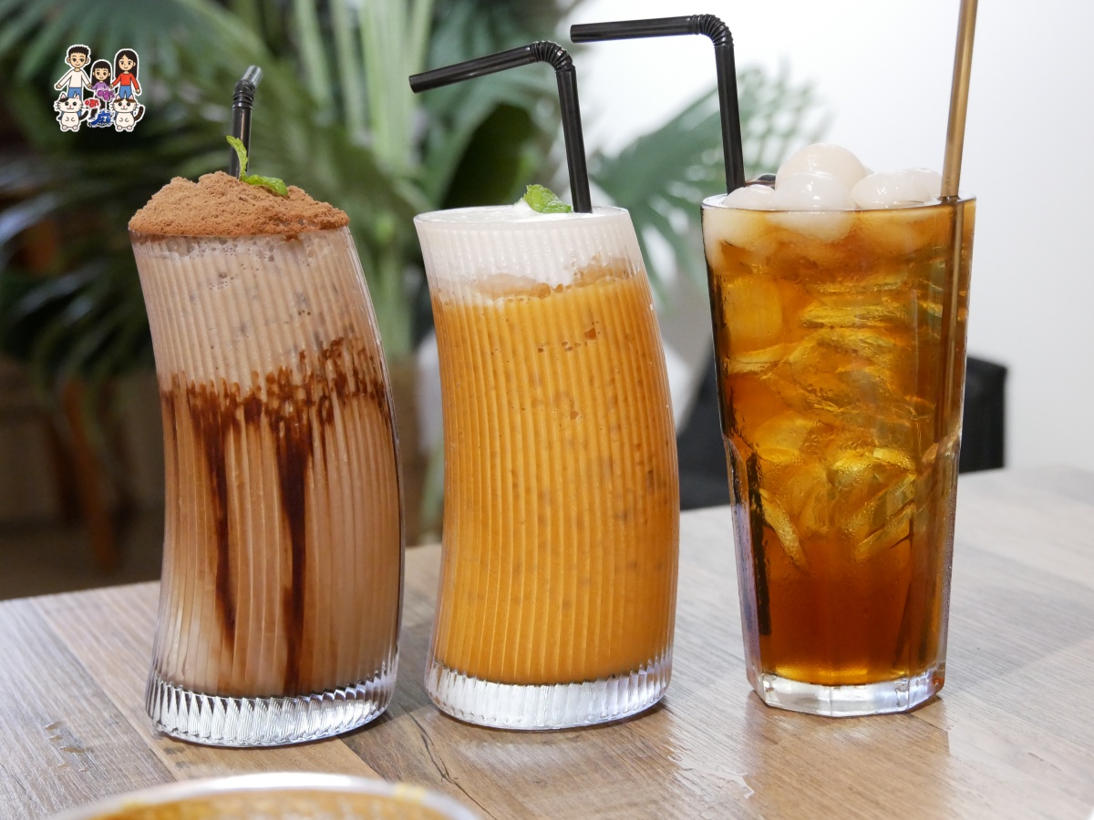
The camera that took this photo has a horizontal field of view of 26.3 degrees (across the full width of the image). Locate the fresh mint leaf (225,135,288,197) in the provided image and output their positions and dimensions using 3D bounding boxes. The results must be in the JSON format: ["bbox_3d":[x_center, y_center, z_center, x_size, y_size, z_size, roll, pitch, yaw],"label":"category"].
[{"bbox_3d":[-0.092,-0.077,0.742,0.021,0.019,0.012,-2,9,0],"label":"fresh mint leaf"}]

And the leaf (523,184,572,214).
[{"bbox_3d":[0.000,-0.068,0.750,0.015,0.009,0.013,-2,9,0],"label":"leaf"}]

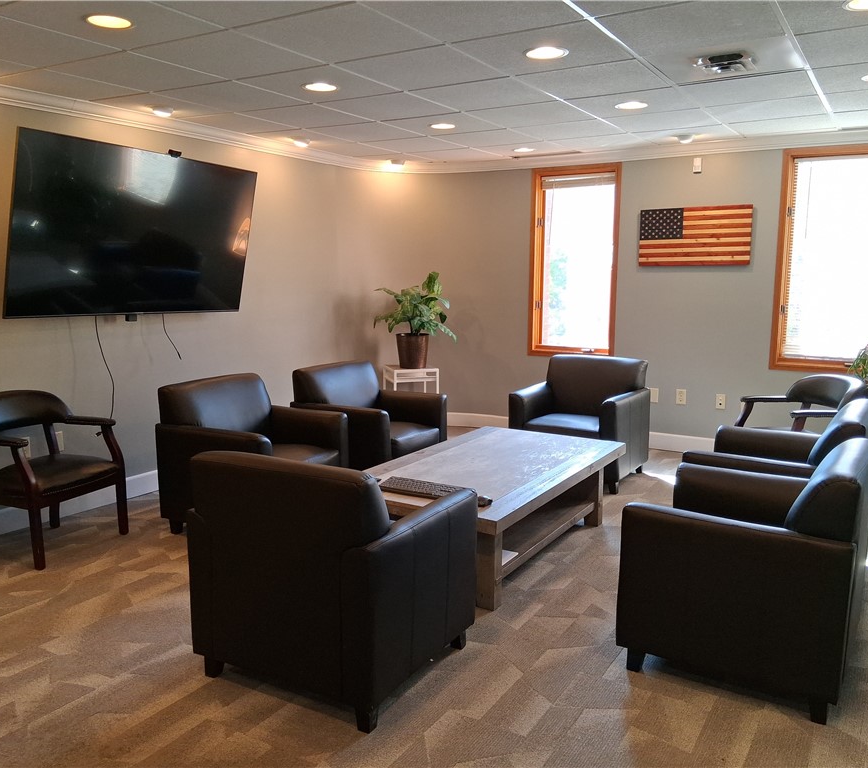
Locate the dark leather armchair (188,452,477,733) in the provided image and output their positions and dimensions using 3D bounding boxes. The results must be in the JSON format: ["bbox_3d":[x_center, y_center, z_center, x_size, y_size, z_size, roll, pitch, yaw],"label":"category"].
[{"bbox_3d":[-0.338,0.614,2.716,0.745,0.795,0.700,5,10,29],"label":"dark leather armchair"}]

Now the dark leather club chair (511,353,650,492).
[{"bbox_3d":[1.004,0.248,5.254,0.745,0.798,0.717,5,10,30],"label":"dark leather club chair"}]

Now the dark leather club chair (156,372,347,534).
[{"bbox_3d":[-0.974,0.395,4.255,0.717,0.798,0.745,4,9,23],"label":"dark leather club chair"}]

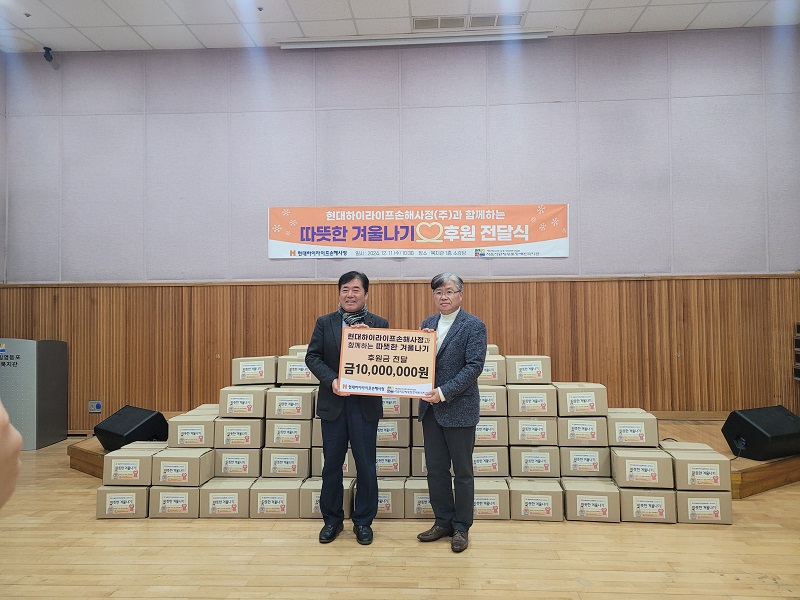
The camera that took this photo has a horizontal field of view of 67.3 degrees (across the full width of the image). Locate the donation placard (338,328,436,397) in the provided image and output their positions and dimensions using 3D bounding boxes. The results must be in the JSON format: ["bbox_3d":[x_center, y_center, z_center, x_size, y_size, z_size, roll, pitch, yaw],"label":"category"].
[{"bbox_3d":[-0.076,0.384,3.660,0.585,0.415,0.015,3,-6,-5],"label":"donation placard"}]

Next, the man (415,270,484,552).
[{"bbox_3d":[0.326,0.664,3.770,0.460,1.690,0.400,-1,-2,23],"label":"man"}]

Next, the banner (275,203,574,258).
[{"bbox_3d":[0.197,-0.791,7.006,3.500,0.605,0.020,-1,-1,3],"label":"banner"}]

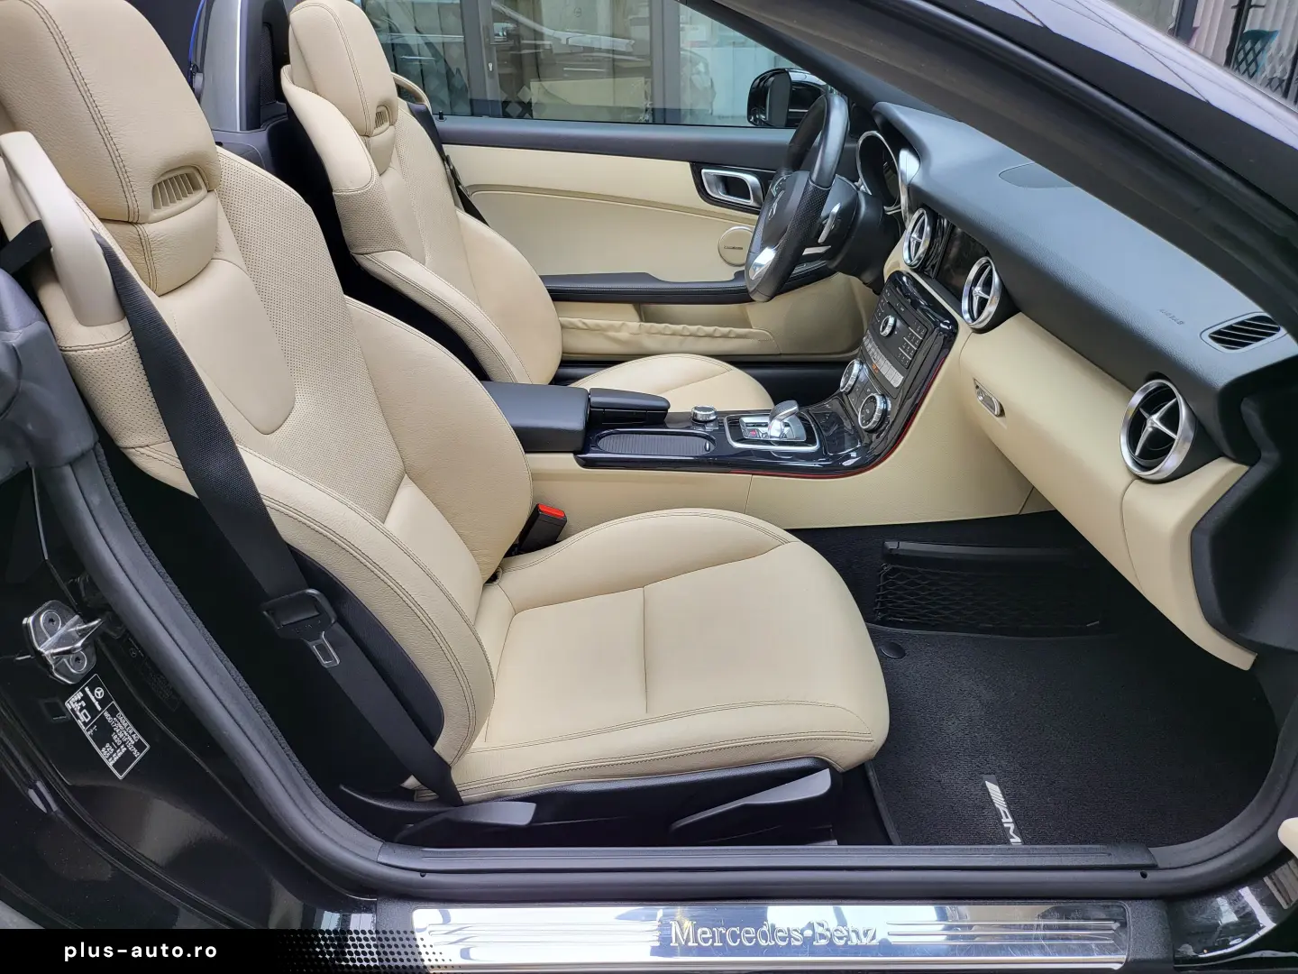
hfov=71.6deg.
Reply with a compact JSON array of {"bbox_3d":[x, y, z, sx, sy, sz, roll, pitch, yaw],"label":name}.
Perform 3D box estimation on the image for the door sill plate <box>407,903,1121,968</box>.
[{"bbox_3d":[0.107,0.399,0.797,0.628,0.016,0.058,0,28,0],"label":"door sill plate"}]

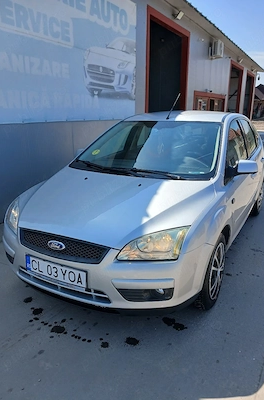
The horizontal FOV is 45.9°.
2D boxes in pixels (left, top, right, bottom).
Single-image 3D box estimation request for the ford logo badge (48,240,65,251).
[{"bbox_3d":[-0.495,0.300,2.031,0.143,0.057,0.018,8,9,28],"label":"ford logo badge"}]

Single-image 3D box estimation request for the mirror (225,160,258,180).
[{"bbox_3d":[0.984,-0.268,2.760,0.245,0.155,0.140,8,17,28],"label":"mirror"}]

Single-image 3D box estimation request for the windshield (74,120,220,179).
[{"bbox_3d":[0.174,-0.559,3.057,1.430,0.130,0.990,8,44,28],"label":"windshield"}]

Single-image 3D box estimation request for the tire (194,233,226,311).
[{"bbox_3d":[0.581,0.546,2.487,0.205,0.630,0.630,8,17,28],"label":"tire"}]

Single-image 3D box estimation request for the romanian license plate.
[{"bbox_3d":[-0.510,0.476,2.080,0.520,0.113,0.018,8,13,28],"label":"romanian license plate"}]

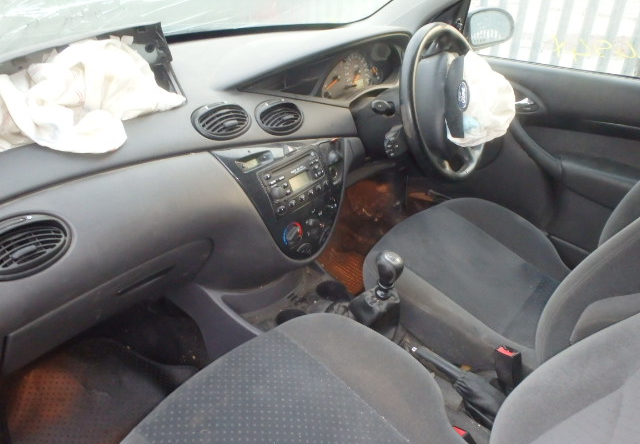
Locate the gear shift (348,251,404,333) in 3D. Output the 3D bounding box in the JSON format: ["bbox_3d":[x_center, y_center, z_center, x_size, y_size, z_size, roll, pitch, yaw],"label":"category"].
[{"bbox_3d":[0.126,0.144,1.133,0.135,0.205,0.110,24,39,33],"label":"gear shift"}]

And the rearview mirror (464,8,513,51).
[{"bbox_3d":[0.523,-0.620,1.653,0.190,0.132,0.100,-12,34,-20],"label":"rearview mirror"}]

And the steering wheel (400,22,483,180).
[{"bbox_3d":[0.296,-0.285,1.262,0.100,0.375,0.375,0,24,44],"label":"steering wheel"}]

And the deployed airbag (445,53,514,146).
[{"bbox_3d":[0.385,-0.291,1.235,0.140,0.225,0.225,9,30,41],"label":"deployed airbag"}]

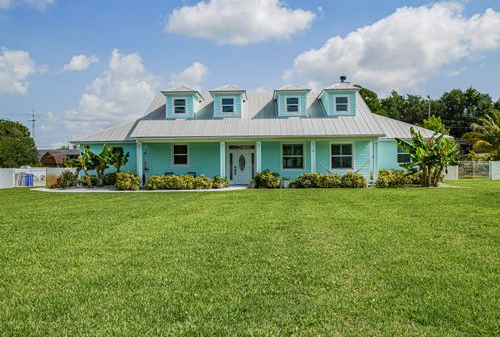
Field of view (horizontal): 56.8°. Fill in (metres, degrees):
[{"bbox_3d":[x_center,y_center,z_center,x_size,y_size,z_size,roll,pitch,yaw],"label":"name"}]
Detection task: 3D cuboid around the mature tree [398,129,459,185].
[{"bbox_3d":[10.234,-0.636,26.500,3.670,3.430,3.100,0,0,1],"label":"mature tree"}]

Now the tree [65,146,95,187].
[{"bbox_3d":[-10.181,-0.134,27.600,1.790,2.480,1.700,0,0,1],"label":"tree"}]

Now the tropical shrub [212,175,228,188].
[{"bbox_3d":[-1.581,0.727,24.900,0.880,0.720,0.850,0,0,1],"label":"tropical shrub"}]

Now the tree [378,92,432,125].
[{"bbox_3d":[20.860,-4.400,62.000,7.800,11.200,7.500,0,0,1],"label":"tree"}]

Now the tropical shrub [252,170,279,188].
[{"bbox_3d":[0.910,0.593,24.900,1.470,0.970,1.400,0,0,1],"label":"tropical shrub"}]

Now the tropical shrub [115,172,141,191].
[{"bbox_3d":[-6.551,0.692,24.800,1.350,0.980,1.300,0,0,1],"label":"tropical shrub"}]

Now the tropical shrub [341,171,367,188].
[{"bbox_3d":[5.597,0.620,24.900,1.390,0.920,1.300,0,0,1],"label":"tropical shrub"}]

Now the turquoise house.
[{"bbox_3d":[0.650,-2.150,31.000,23.600,6.800,12.200,0,0,1],"label":"turquoise house"}]

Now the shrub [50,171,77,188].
[{"bbox_3d":[-10.664,0.616,26.500,1.430,1.060,1.400,0,0,1],"label":"shrub"}]

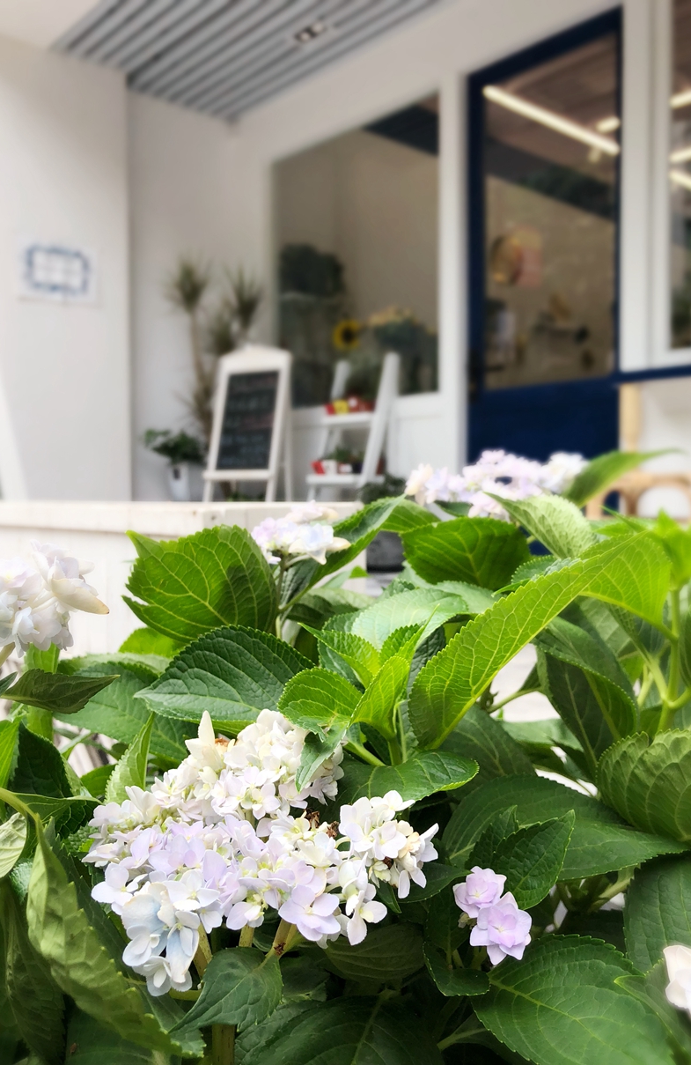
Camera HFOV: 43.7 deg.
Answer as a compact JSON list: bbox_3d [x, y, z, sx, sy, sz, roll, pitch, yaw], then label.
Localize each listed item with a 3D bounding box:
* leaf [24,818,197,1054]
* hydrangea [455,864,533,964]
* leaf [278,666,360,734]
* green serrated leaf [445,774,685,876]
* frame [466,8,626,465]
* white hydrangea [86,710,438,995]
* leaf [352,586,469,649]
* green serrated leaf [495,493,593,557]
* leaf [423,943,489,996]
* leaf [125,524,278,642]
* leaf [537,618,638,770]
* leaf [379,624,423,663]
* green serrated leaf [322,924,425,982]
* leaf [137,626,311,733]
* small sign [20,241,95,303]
[{"bbox_3d":[-0.113,0.198,0.420,0.045,0.135,0.050,-32,0,12],"label":"leaf"},{"bbox_3d":[0.095,0.249,0.560,0.053,0.067,0.040,0,3,0],"label":"hydrangea"},{"bbox_3d":[-0.014,0.089,0.450,0.044,0.036,0.018,16,-36,-6],"label":"leaf"},{"bbox_3d":[0.136,0.181,0.540,0.150,0.030,0.085,3,28,6],"label":"green serrated leaf"},{"bbox_3d":[0.864,-0.942,3.862,0.100,2.423,0.798,-3,5,-44],"label":"frame"},{"bbox_3d":[-0.049,0.186,0.520,0.210,0.150,0.190,0,1,0],"label":"white hydrangea"},{"bbox_3d":[0.048,0.067,0.660,0.095,0.050,0.075,0,3,0],"label":"leaf"},{"bbox_3d":[0.135,-0.005,0.580,0.075,0.022,0.045,29,37,6],"label":"green serrated leaf"},{"bbox_3d":[0.066,0.252,0.510,0.038,0.040,0.015,-10,-36,-7],"label":"leaf"},{"bbox_3d":[-0.114,0.040,0.680,0.122,0.098,0.060,0,3,0],"label":"leaf"},{"bbox_3d":[0.180,0.119,0.640,0.070,0.115,0.030,-17,-12,-10],"label":"leaf"},{"bbox_3d":[0.036,0.071,0.550,0.025,0.034,0.013,37,1,37],"label":"leaf"},{"bbox_3d":[0.018,0.258,0.540,0.070,0.020,0.050,4,37,5],"label":"green serrated leaf"},{"bbox_3d":[-0.079,0.094,0.560,0.125,0.030,0.075,-15,45,-7],"label":"leaf"},{"bbox_3d":[-1.431,-1.303,4.300,0.380,0.280,0.020,-1,2,-37],"label":"small sign"}]

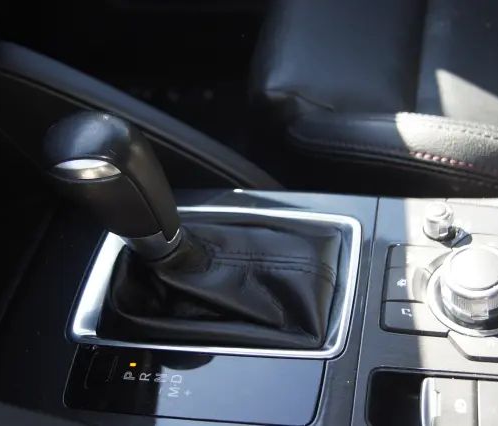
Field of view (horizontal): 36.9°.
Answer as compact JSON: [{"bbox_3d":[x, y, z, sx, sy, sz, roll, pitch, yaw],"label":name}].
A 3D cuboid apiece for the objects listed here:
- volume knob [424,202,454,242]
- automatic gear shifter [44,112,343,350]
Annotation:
[{"bbox_3d":[0.126,0.005,0.494,0.021,0.023,0.021,2,51,18],"label":"volume knob"},{"bbox_3d":[-0.037,-0.001,0.466,0.174,0.148,0.107,2,51,18],"label":"automatic gear shifter"}]

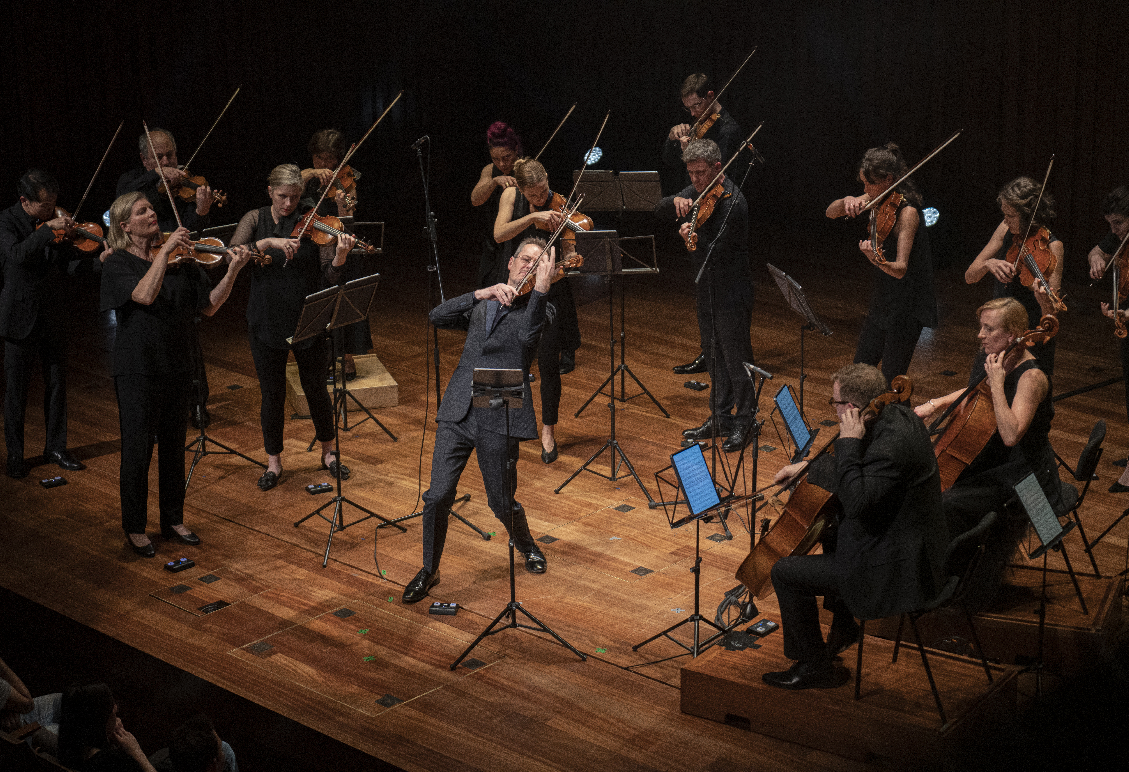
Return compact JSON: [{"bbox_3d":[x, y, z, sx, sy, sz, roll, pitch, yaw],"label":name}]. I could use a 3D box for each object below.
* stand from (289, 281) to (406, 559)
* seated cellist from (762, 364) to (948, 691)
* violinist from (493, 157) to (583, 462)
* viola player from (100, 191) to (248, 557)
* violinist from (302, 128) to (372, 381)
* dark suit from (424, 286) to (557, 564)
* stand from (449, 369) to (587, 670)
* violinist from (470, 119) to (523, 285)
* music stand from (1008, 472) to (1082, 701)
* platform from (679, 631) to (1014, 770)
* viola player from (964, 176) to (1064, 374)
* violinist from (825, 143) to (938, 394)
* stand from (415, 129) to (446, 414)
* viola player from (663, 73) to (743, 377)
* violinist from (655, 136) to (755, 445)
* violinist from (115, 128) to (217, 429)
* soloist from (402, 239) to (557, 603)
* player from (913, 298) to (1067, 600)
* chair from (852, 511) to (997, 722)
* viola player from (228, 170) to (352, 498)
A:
[{"bbox_3d":[-1.123,0.147,11.085,0.520,1.319,0.580,16,24,42],"label":"stand"},{"bbox_3d":[1.183,0.540,9.065,0.760,1.336,0.610,4,18,14],"label":"seated cellist"},{"bbox_3d":[-0.157,-0.400,12.085,0.540,1.660,0.500,-5,18,-11],"label":"violinist"},{"bbox_3d":[-1.900,-0.055,10.960,0.640,1.802,0.570,-14,22,-36],"label":"viola player"},{"bbox_3d":[-1.358,-0.782,13.293,0.550,1.504,0.480,-5,18,-14],"label":"violinist"},{"bbox_3d":[-0.359,0.203,10.711,0.640,1.298,0.580,1,18,5],"label":"dark suit"},{"bbox_3d":[-0.216,0.517,9.806,0.570,1.310,0.510,1,18,5],"label":"stand"},{"bbox_3d":[-0.283,-0.842,13.754,0.580,1.567,0.500,-4,18,-11],"label":"violinist"},{"bbox_3d":[2.014,0.785,9.505,0.460,0.910,0.480,10,21,31],"label":"music stand"},{"bbox_3d":[1.201,1.295,9.533,1.210,0.200,0.710,11,21,32],"label":"platform"},{"bbox_3d":[2.404,-0.299,12.040,0.550,1.655,0.500,8,20,27],"label":"viola player"},{"bbox_3d":[1.643,-0.392,11.835,0.500,1.740,0.560,-15,22,-36],"label":"violinist"},{"bbox_3d":[-0.675,-0.269,11.200,0.570,1.980,0.570,-7,19,-17],"label":"stand"},{"bbox_3d":[0.830,-0.990,13.711,0.500,1.845,0.540,-15,23,-38],"label":"viola player"},{"bbox_3d":[0.820,-0.517,12.674,0.520,1.745,0.600,-17,23,-40],"label":"violinist"},{"bbox_3d":[-2.313,-0.613,13.127,0.620,1.770,0.520,-4,18,-10],"label":"violinist"},{"bbox_3d":[-0.400,0.135,10.647,0.740,1.588,0.750,1,18,5],"label":"soloist"},{"bbox_3d":[1.886,0.300,10.086,0.720,1.330,0.600,3,18,11],"label":"player"},{"bbox_3d":[1.473,0.888,9.164,0.510,0.790,0.470,10,21,30],"label":"chair"},{"bbox_3d":[-1.462,-0.326,11.930,0.660,1.718,0.500,-5,18,-14],"label":"viola player"}]

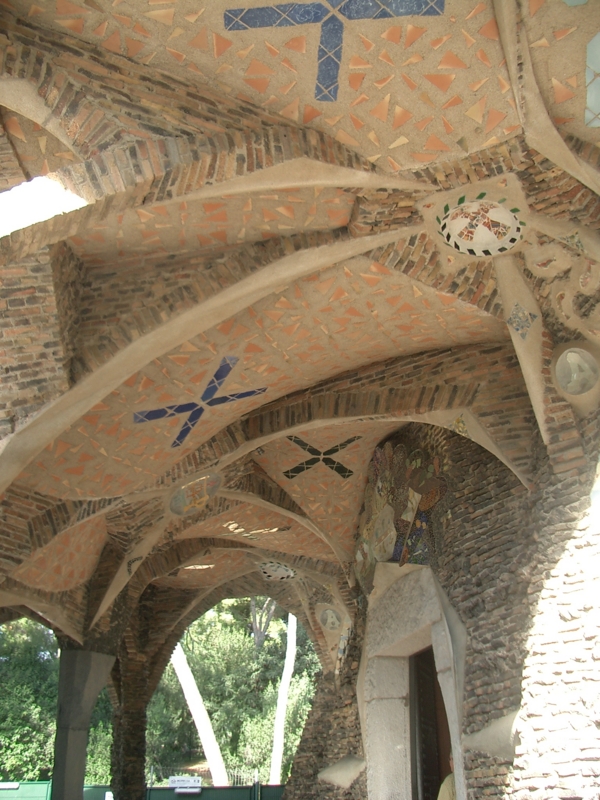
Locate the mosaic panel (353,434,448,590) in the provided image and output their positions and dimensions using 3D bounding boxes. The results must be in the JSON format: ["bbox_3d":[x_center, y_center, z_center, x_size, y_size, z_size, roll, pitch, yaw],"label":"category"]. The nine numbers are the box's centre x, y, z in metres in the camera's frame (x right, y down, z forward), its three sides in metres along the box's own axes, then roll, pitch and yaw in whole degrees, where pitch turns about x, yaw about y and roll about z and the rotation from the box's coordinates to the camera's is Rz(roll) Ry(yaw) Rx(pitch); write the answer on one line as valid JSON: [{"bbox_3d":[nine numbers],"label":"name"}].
[{"bbox_3d":[0.922,1.043,7.500,0.220,1.270,1.450,14,-30,-27],"label":"mosaic panel"}]

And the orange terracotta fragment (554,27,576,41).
[{"bbox_3d":[1.280,-1.767,3.900,0.120,0.020,0.055,-19,-39,25],"label":"orange terracotta fragment"}]

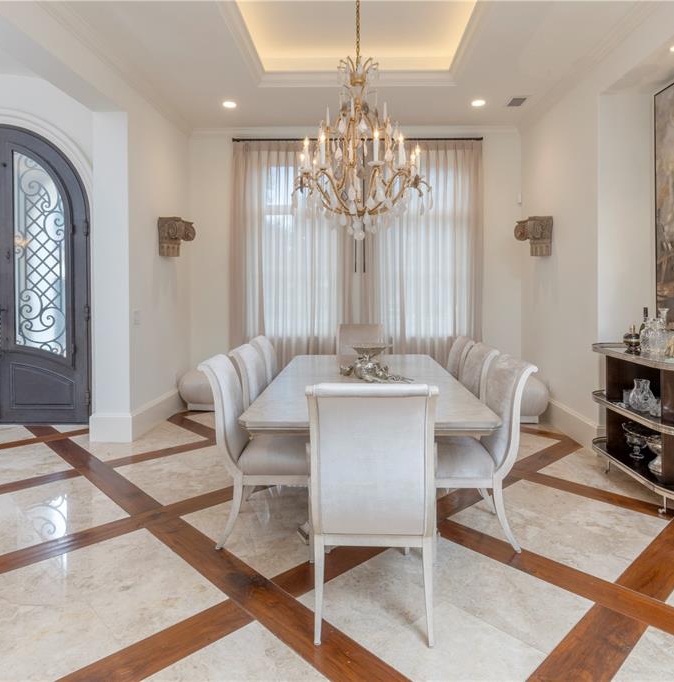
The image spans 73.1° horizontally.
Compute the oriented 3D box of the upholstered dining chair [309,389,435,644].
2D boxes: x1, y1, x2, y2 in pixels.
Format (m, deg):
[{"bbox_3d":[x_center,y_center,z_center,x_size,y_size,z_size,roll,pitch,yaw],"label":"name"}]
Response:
[{"bbox_3d":[0.162,0.629,2.020,0.566,1.013,0.655,0,3,3],"label":"upholstered dining chair"}]

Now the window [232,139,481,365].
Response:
[{"bbox_3d":[0.233,-0.949,5.430,2.984,2.937,0.159,0,3,3],"label":"window"}]

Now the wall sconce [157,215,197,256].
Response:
[{"bbox_3d":[-1.693,-1.077,4.835,0.248,0.402,0.417,0,3,3],"label":"wall sconce"}]

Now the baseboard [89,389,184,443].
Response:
[{"bbox_3d":[-1.995,0.702,4.775,0.387,0.266,1.390,0,3,3],"label":"baseboard"}]

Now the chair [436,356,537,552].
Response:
[{"bbox_3d":[0.705,0.575,2.570,0.650,0.970,0.600,0,5,2],"label":"chair"}]

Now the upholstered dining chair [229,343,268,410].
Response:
[{"bbox_3d":[-0.382,0.514,3.157,0.616,0.993,0.506,0,3,3],"label":"upholstered dining chair"}]

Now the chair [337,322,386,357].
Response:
[{"bbox_3d":[0.232,0.350,4.420,0.580,0.970,0.650,0,5,2],"label":"chair"}]

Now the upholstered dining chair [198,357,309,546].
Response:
[{"bbox_3d":[-0.400,0.575,2.600,0.650,0.970,0.600,0,5,2],"label":"upholstered dining chair"}]

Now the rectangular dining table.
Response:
[{"bbox_3d":[0.200,0.635,3.180,1.200,0.770,2.150,0,5,2],"label":"rectangular dining table"}]

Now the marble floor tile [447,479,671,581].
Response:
[{"bbox_3d":[1.316,1.062,2.693,0.864,0.020,0.883,5,7,43],"label":"marble floor tile"}]

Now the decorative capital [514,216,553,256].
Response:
[{"bbox_3d":[2.100,-1.130,4.900,0.280,0.410,0.440,0,5,2],"label":"decorative capital"}]

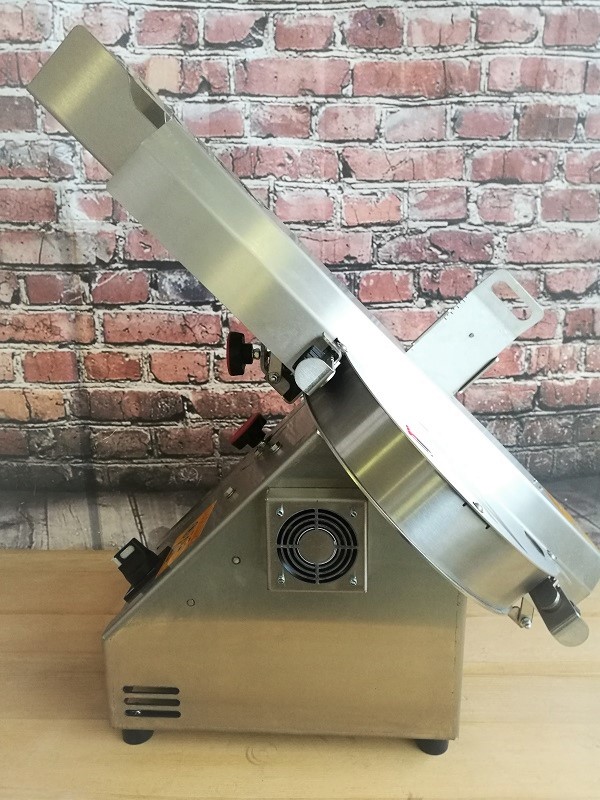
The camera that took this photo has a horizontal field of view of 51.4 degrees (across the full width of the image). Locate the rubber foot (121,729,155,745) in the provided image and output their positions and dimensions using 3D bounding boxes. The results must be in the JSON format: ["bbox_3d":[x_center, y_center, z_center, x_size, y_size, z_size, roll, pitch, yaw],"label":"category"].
[{"bbox_3d":[-0.192,0.384,0.739,0.036,0.026,0.036,0,13,4],"label":"rubber foot"}]

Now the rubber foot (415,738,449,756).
[{"bbox_3d":[0.153,0.384,0.718,0.036,0.026,0.036,0,13,4],"label":"rubber foot"}]

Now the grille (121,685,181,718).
[{"bbox_3d":[-0.166,0.341,0.705,0.064,0.040,0.004,0,13,4],"label":"grille"}]

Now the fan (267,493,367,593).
[{"bbox_3d":[0.018,0.140,0.627,0.097,0.096,0.033,0,13,4],"label":"fan"}]

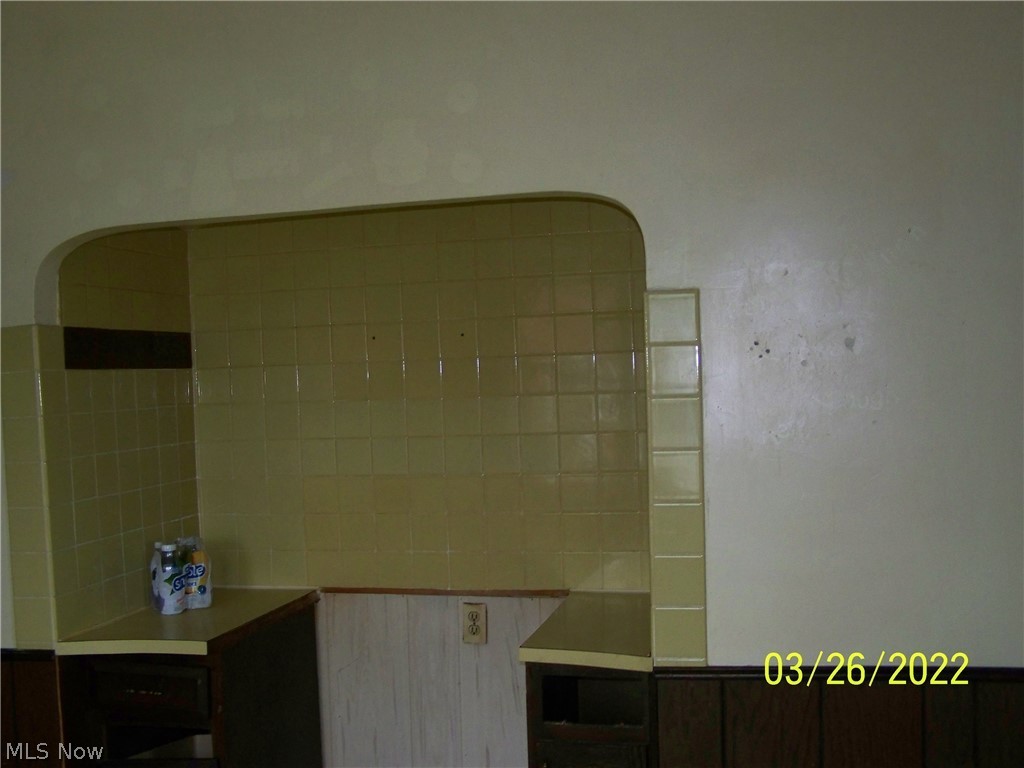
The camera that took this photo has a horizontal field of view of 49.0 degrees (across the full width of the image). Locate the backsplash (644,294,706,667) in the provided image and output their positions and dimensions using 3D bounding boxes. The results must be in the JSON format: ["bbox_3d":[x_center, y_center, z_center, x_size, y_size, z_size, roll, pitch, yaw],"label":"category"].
[{"bbox_3d":[0.331,0.196,2.298,0.113,0.772,0.014,-2,2,14],"label":"backsplash"}]

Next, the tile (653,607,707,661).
[{"bbox_3d":[0.343,0.517,2.308,0.110,0.109,0.012,-2,2,14],"label":"tile"}]

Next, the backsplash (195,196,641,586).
[{"bbox_3d":[-0.256,0.043,3.163,1.393,1.080,0.014,-2,2,14],"label":"backsplash"}]

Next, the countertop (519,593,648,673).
[{"bbox_3d":[0.233,0.593,2.741,0.311,0.034,0.632,-2,2,14],"label":"countertop"}]

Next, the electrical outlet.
[{"bbox_3d":[-0.105,0.671,3.148,0.070,0.115,0.010,-2,2,14],"label":"electrical outlet"}]

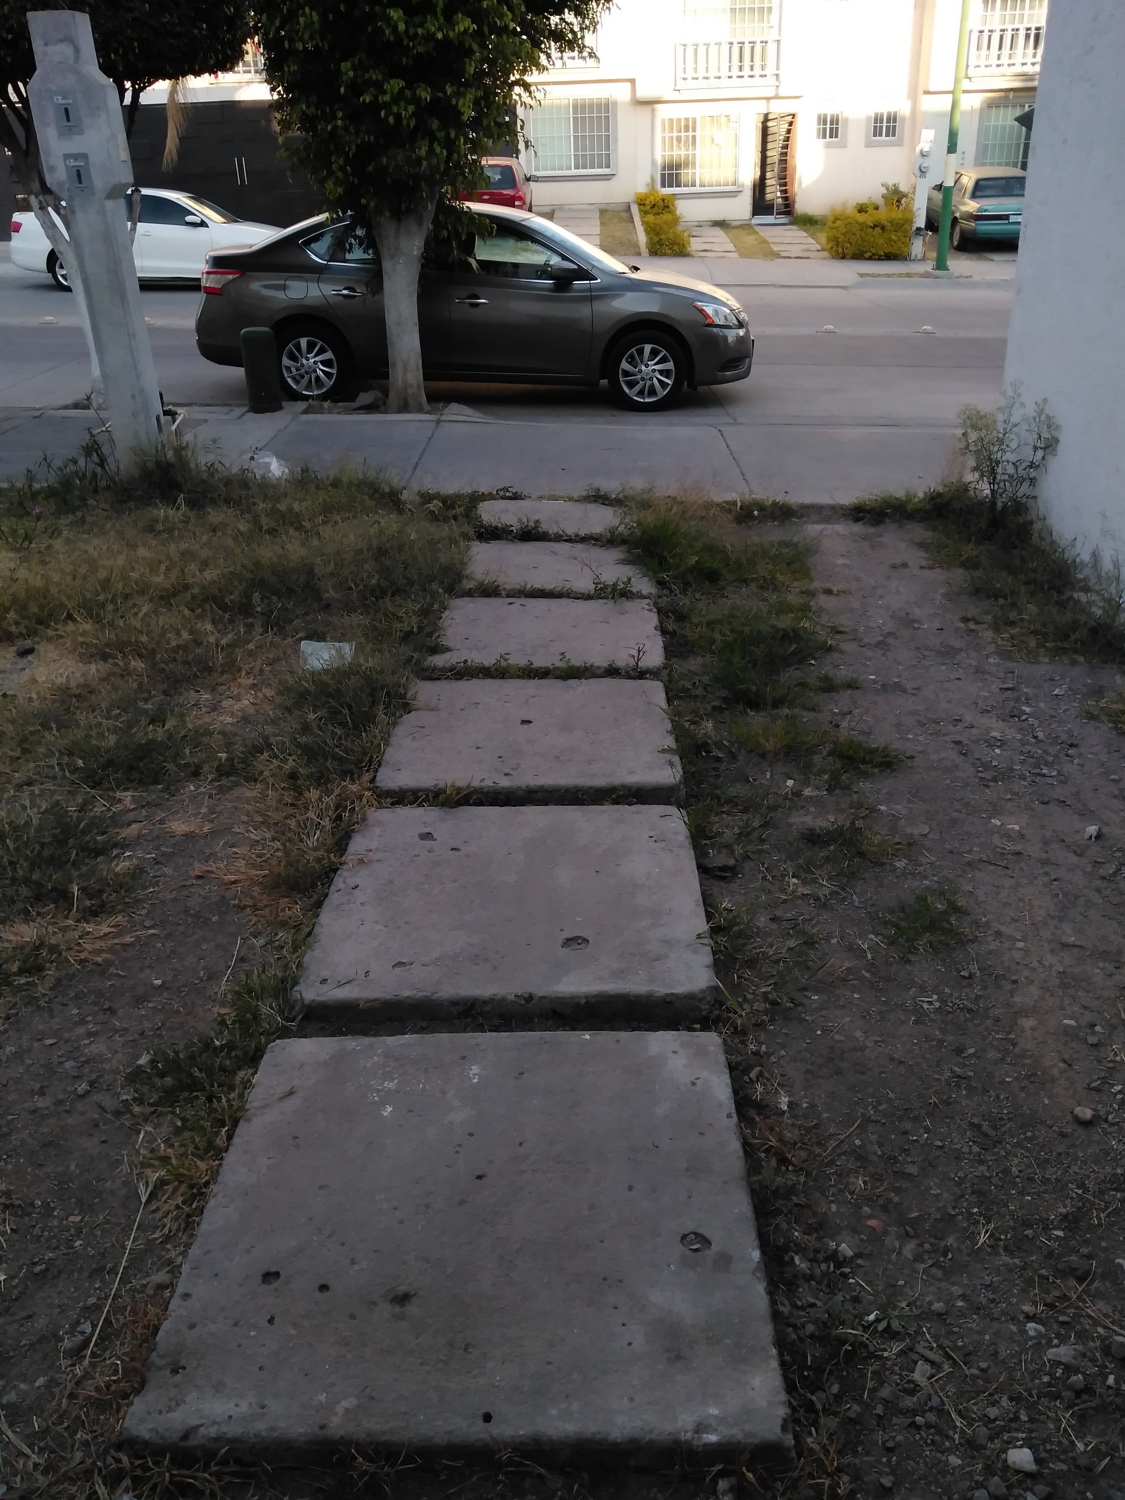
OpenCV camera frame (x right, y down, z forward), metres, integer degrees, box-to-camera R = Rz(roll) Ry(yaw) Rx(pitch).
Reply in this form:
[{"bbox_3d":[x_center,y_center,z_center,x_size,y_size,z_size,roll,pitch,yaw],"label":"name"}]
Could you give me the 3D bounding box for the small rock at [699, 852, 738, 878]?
[{"bbox_3d":[0.343,0.254,2.482,0.080,0.040,0.055,-1,25,0],"label":"small rock"}]

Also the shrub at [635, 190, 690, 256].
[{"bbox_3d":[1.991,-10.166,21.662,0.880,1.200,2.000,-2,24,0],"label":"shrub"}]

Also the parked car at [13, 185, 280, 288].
[{"bbox_3d":[-6.378,-8.099,17.981,4.620,1.455,1.780,2,24,0],"label":"parked car"}]

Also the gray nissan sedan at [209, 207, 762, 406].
[{"bbox_3d":[-0.667,-3.783,9.473,4.630,1.495,1.760,2,24,0],"label":"gray nissan sedan"}]

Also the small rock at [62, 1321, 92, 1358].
[{"bbox_3d":[-0.620,0.752,1.437,0.036,0.026,0.040,-1,25,0],"label":"small rock"}]

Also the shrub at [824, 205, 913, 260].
[{"bbox_3d":[5.771,-9.780,21.265,1.520,0.930,1.050,-2,24,0],"label":"shrub"}]

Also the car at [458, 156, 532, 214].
[{"bbox_3d":[-1.549,-11.891,24.168,1.620,1.420,3.750,-2,31,0],"label":"car"}]

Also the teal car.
[{"bbox_3d":[8.791,-11.245,23.213,1.740,1.360,4.500,0,32,2],"label":"teal car"}]

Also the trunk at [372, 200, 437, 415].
[{"bbox_3d":[-1.099,-3.124,7.993,0.400,1.371,0.360,-2,24,0],"label":"trunk"}]

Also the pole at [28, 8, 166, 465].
[{"bbox_3d":[-2.431,-2.587,5.908,0.420,2.162,0.270,-2,24,0],"label":"pole"}]

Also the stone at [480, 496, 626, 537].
[{"bbox_3d":[-0.065,-1.115,5.516,0.720,0.070,0.640,-1,25,0],"label":"stone"}]

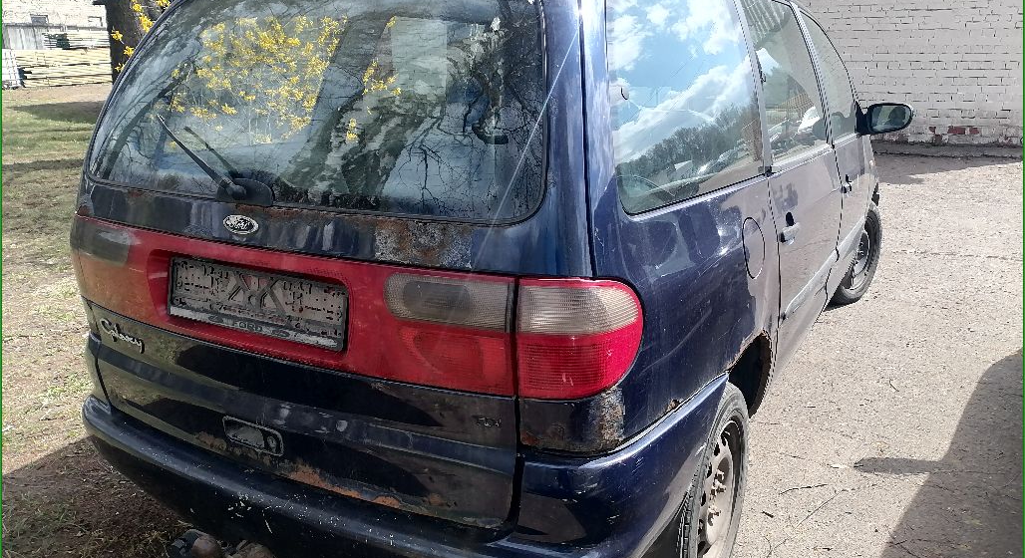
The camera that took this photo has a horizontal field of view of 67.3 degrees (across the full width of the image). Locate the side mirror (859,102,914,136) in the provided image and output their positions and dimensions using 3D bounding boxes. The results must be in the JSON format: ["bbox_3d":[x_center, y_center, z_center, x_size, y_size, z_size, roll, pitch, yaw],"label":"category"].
[{"bbox_3d":[1.725,-0.746,3.552,0.210,0.155,0.130,8,19,28],"label":"side mirror"}]

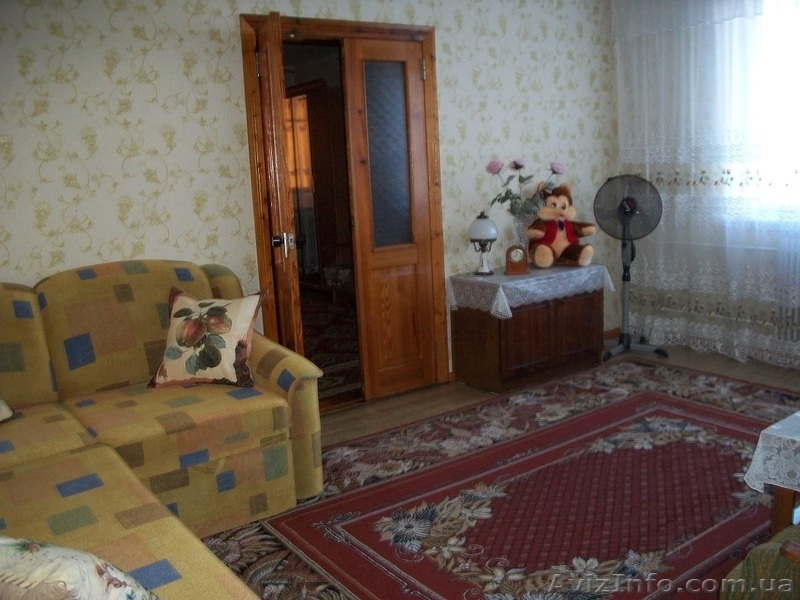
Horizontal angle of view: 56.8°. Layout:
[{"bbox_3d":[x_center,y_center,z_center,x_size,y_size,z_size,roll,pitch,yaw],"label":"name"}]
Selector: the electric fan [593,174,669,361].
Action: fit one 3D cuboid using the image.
[{"bbox_3d":[1.554,-0.246,5.011,0.480,1.200,0.470,-2,10,3],"label":"electric fan"}]

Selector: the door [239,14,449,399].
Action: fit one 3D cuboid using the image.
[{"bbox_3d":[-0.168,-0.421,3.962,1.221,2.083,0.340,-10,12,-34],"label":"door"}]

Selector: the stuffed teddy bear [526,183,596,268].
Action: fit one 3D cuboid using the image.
[{"bbox_3d":[1.031,-0.490,4.793,0.440,0.525,0.340,-3,10,-1],"label":"stuffed teddy bear"}]

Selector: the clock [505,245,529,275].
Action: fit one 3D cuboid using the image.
[{"bbox_3d":[0.711,-0.248,4.513,0.155,0.180,0.065,-3,10,2],"label":"clock"}]

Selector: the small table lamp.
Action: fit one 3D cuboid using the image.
[{"bbox_3d":[0.510,-0.347,4.513,0.182,0.395,0.182,-3,10,1],"label":"small table lamp"}]

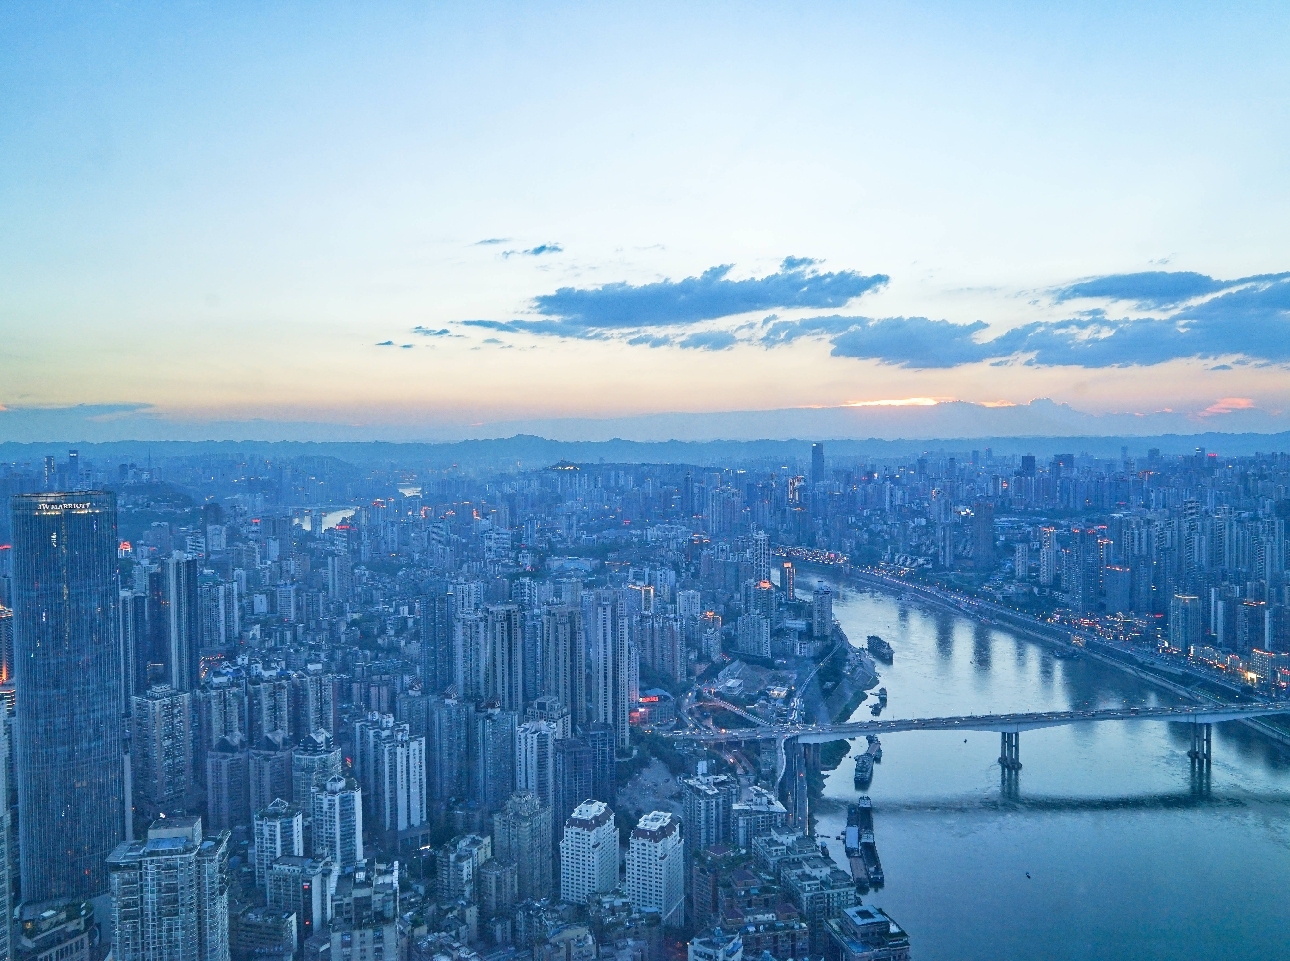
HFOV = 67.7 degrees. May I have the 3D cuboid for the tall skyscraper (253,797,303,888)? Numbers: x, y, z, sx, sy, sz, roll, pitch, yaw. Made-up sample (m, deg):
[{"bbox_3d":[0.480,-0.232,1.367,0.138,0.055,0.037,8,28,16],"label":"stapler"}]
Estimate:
[{"bbox_3d":[-261.500,258.500,689.100,25.500,58.500,23.000,0,2,10],"label":"tall skyscraper"}]

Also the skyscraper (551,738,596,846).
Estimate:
[{"bbox_3d":[-64.780,278.590,877.430,31.000,90.940,30.000,-1,2,-14],"label":"skyscraper"}]

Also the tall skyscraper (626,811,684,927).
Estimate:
[{"bbox_3d":[7.210,289.460,723.720,30.500,81.770,40.000,0,2,23],"label":"tall skyscraper"}]

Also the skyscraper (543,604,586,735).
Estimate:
[{"bbox_3d":[-87.570,204.260,1045.110,36.000,137.120,34.000,-1,2,-20],"label":"skyscraper"}]

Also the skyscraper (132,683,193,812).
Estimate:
[{"bbox_3d":[-447.900,244.600,892.700,35.000,106.900,35.000,1,2,33],"label":"skyscraper"}]

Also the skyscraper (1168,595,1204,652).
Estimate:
[{"bbox_3d":[968.400,255.300,1718.400,33.000,100.100,36.000,-1,2,-11],"label":"skyscraper"}]

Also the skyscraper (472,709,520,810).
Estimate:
[{"bbox_3d":[-149.200,274.400,954.600,34.000,95.100,32.000,-2,2,-41],"label":"skyscraper"}]

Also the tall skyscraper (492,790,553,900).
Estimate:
[{"bbox_3d":[-97.670,288.540,771.690,30.000,78.500,32.000,1,2,36],"label":"tall skyscraper"}]

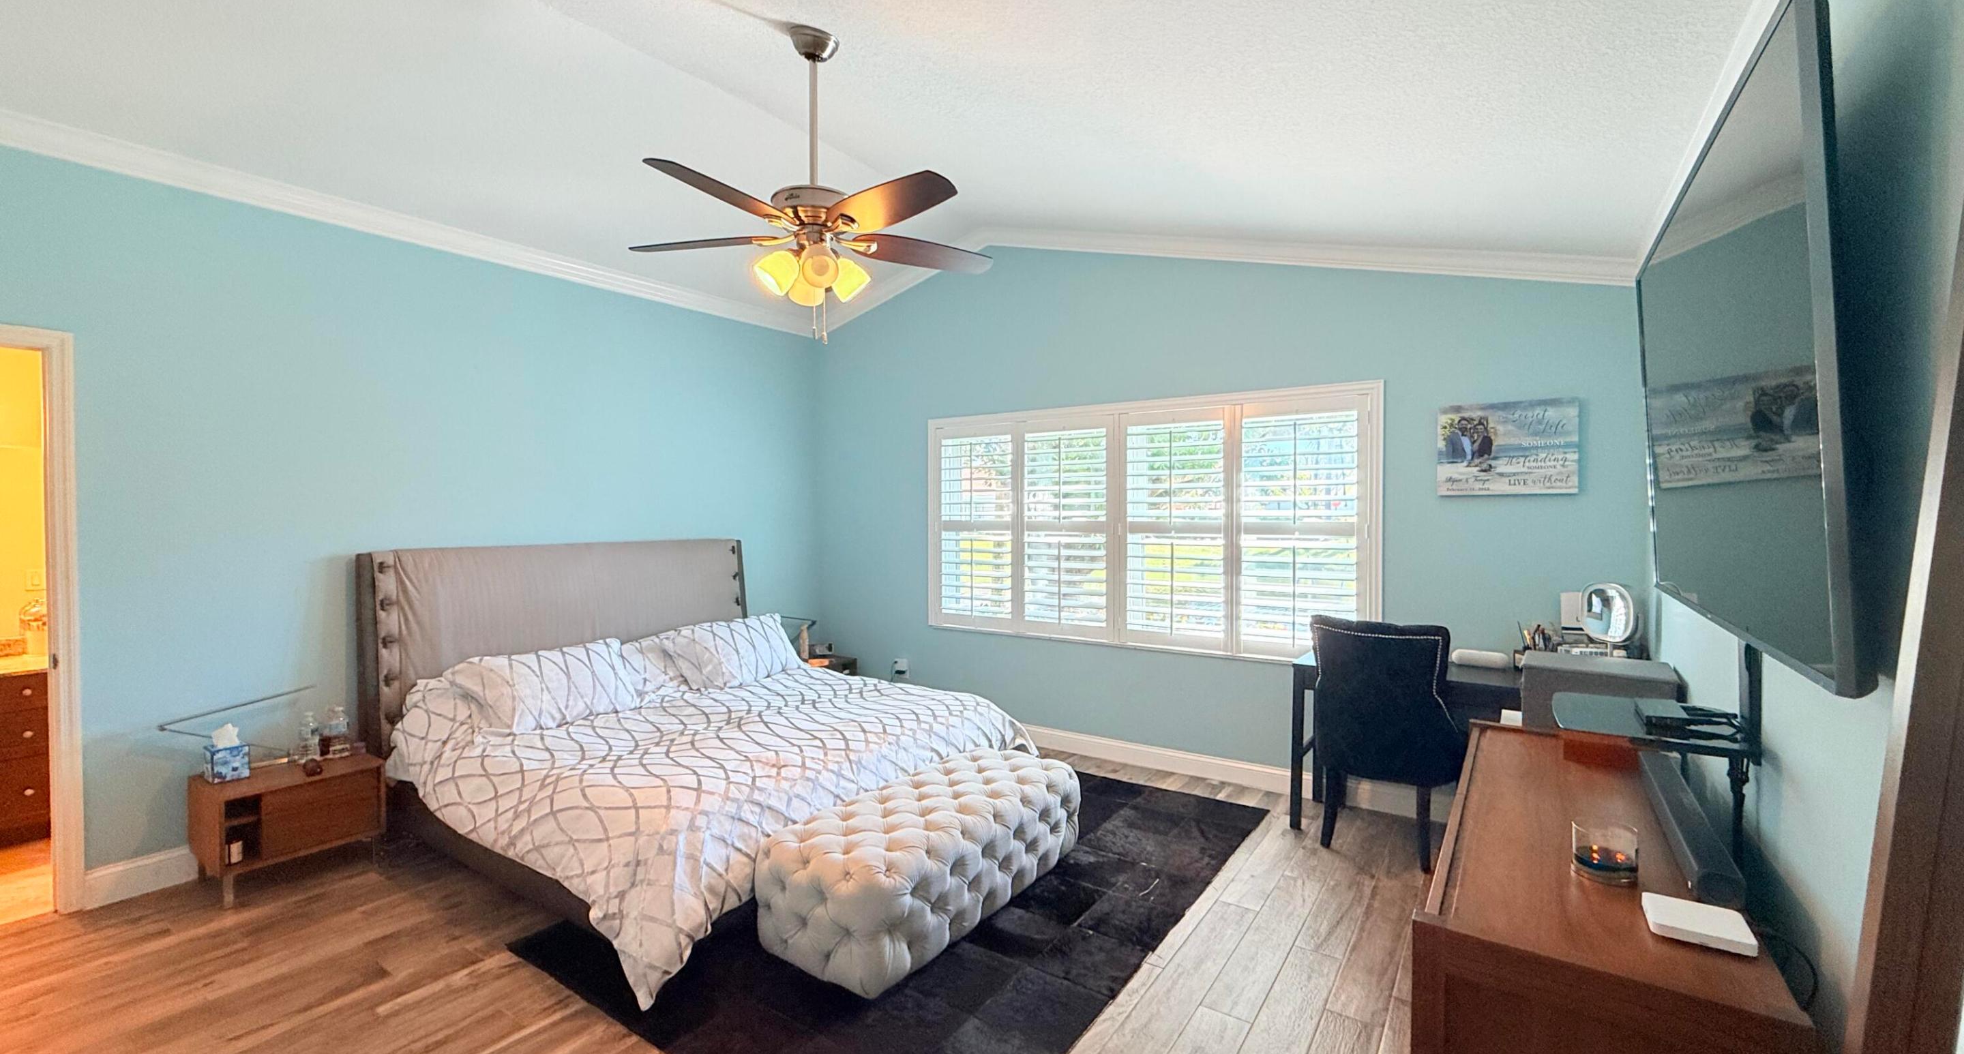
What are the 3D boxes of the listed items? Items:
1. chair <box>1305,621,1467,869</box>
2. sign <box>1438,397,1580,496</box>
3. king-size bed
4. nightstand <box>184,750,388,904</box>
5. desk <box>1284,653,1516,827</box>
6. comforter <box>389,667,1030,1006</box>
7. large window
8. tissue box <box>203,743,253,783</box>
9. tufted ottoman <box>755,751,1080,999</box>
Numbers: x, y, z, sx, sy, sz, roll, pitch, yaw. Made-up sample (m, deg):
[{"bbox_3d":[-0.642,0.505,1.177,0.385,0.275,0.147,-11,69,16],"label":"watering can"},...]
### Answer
[{"bbox_3d":[1.798,0.894,3.514,0.557,0.984,0.602,1,2,34],"label":"chair"},{"bbox_3d":[2.307,-0.344,3.503,0.528,0.417,0.035,1,2,34],"label":"sign"},{"bbox_3d":[-1.276,0.748,3.791,2.289,1.270,2.128,1,2,34],"label":"king-size bed"},{"bbox_3d":[-2.780,1.189,3.191,0.462,0.417,0.497,1,2,34],"label":"nightstand"},{"bbox_3d":[2.005,1.011,3.483,1.160,0.751,0.437,1,2,34],"label":"desk"},{"bbox_3d":[-1.164,1.033,3.722,2.078,0.582,2.169,1,2,34],"label":"comforter"},{"bbox_3d":[0.786,-0.009,4.566,2.721,1.385,0.090,1,2,34],"label":"large window"},{"bbox_3d":[-2.961,0.919,3.119,0.126,0.128,0.105,1,2,34],"label":"tissue box"},{"bbox_3d":[-0.175,1.188,3.023,0.527,0.402,1.300,1,2,34],"label":"tufted ottoman"}]

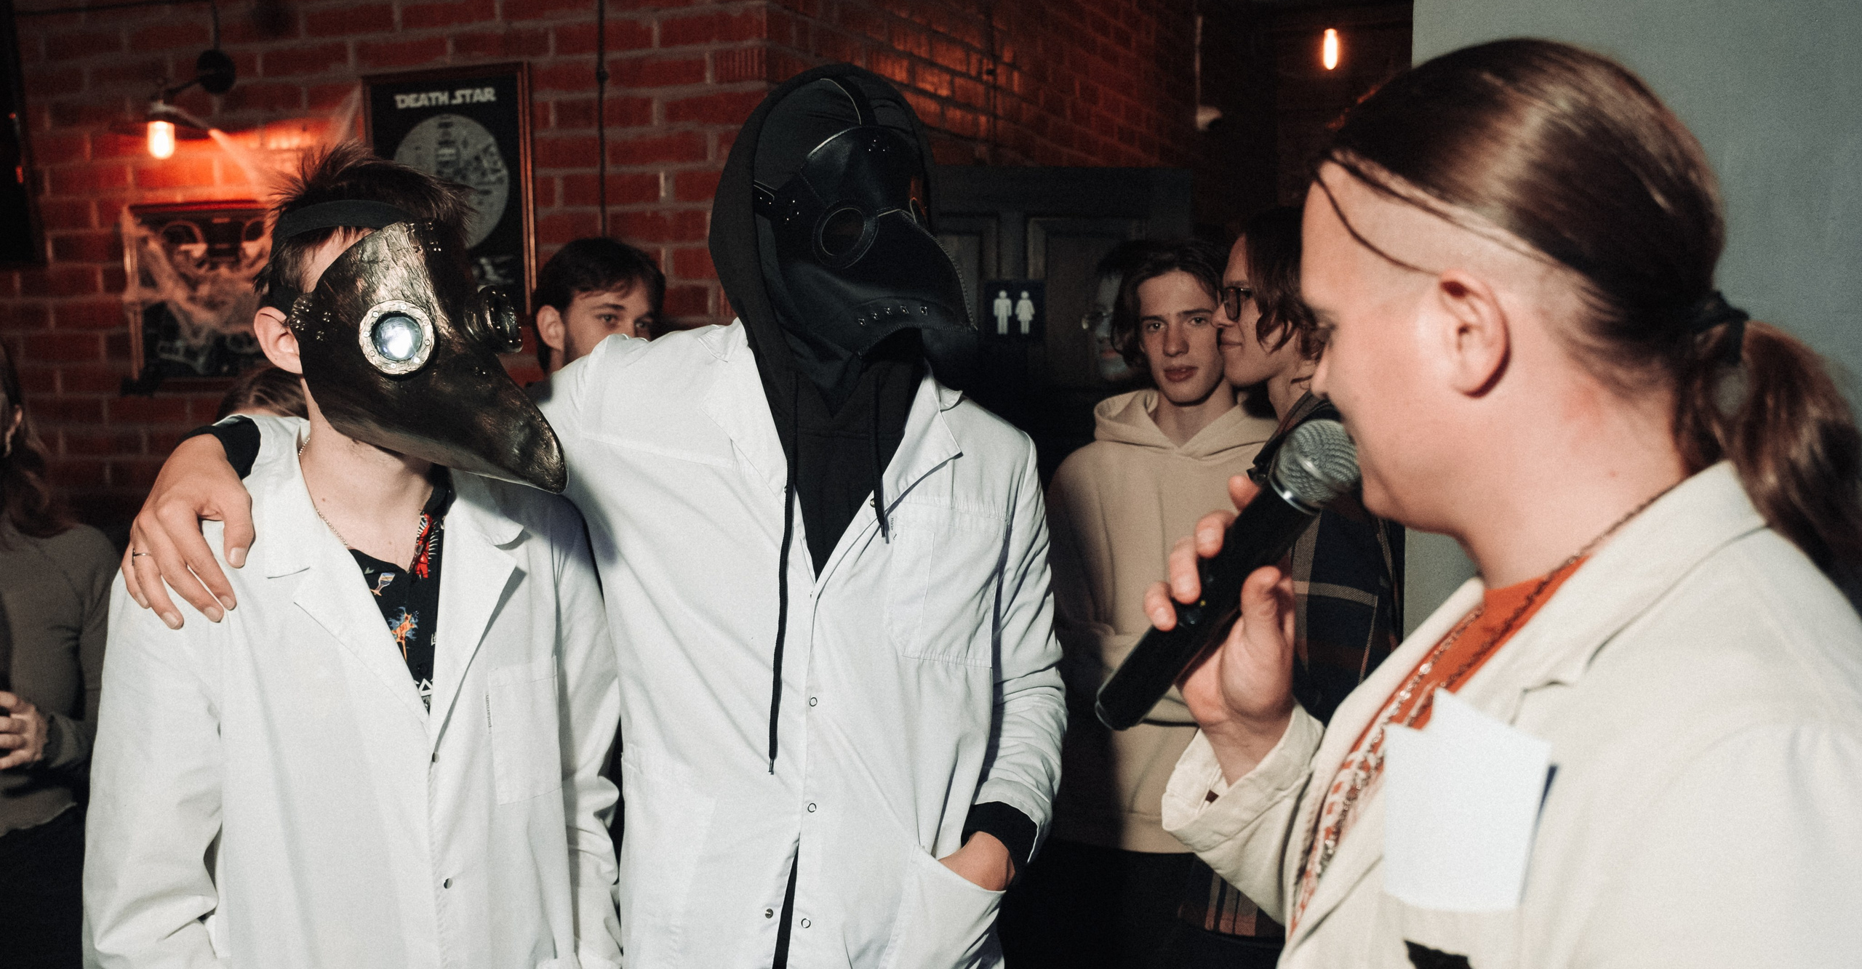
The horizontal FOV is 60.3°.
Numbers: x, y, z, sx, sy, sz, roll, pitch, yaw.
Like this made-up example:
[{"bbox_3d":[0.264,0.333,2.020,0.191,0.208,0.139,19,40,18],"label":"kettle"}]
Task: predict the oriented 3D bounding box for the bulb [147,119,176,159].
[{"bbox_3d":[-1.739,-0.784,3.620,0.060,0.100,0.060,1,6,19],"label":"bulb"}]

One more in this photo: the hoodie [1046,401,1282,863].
[{"bbox_3d":[0.394,0.187,2.330,0.500,0.660,0.310,1,6,13],"label":"hoodie"}]

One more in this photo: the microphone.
[{"bbox_3d":[0.183,0.055,0.985,0.052,0.239,0.052,40,22,10],"label":"microphone"}]

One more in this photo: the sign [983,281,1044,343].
[{"bbox_3d":[0.188,-0.394,3.670,0.142,0.142,0.006,-2,6,-12],"label":"sign"}]

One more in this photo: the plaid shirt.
[{"bbox_3d":[0.535,0.223,2.150,0.330,0.720,0.480,-5,7,-34],"label":"plaid shirt"}]

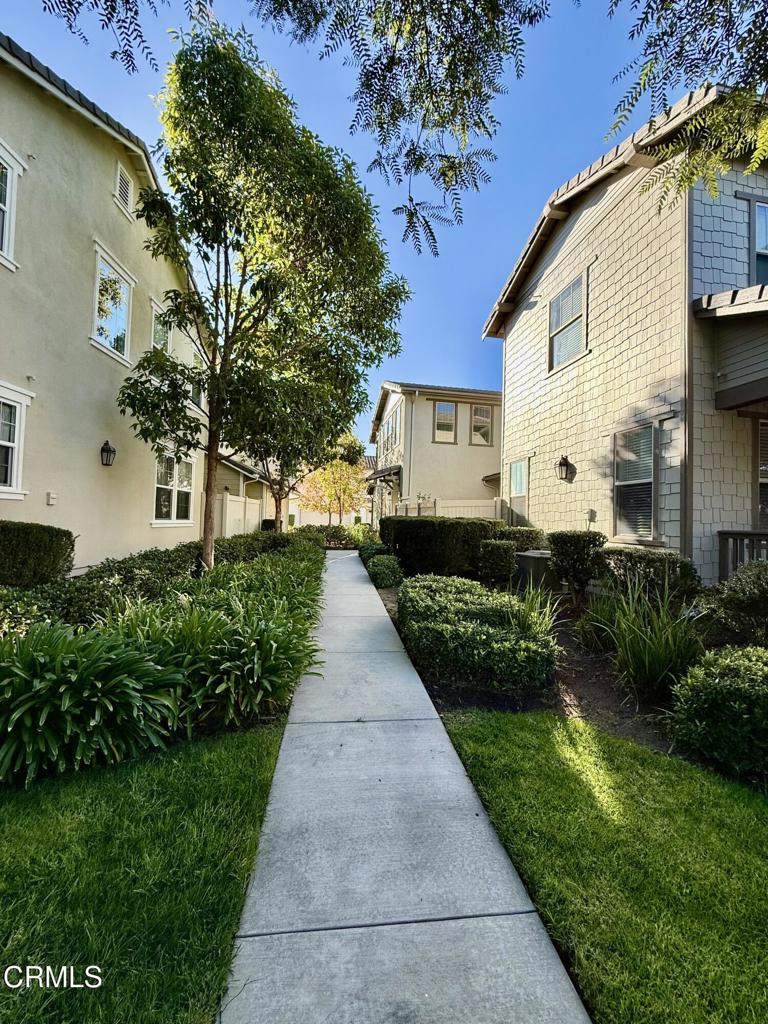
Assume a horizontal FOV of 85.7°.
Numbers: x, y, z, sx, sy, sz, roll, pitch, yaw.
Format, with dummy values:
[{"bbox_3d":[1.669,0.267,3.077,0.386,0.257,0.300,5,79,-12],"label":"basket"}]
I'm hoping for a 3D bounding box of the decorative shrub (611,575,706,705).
[{"bbox_3d":[2.369,1.056,3.600,0.820,0.950,0.800,2,-2,-6],"label":"decorative shrub"}]

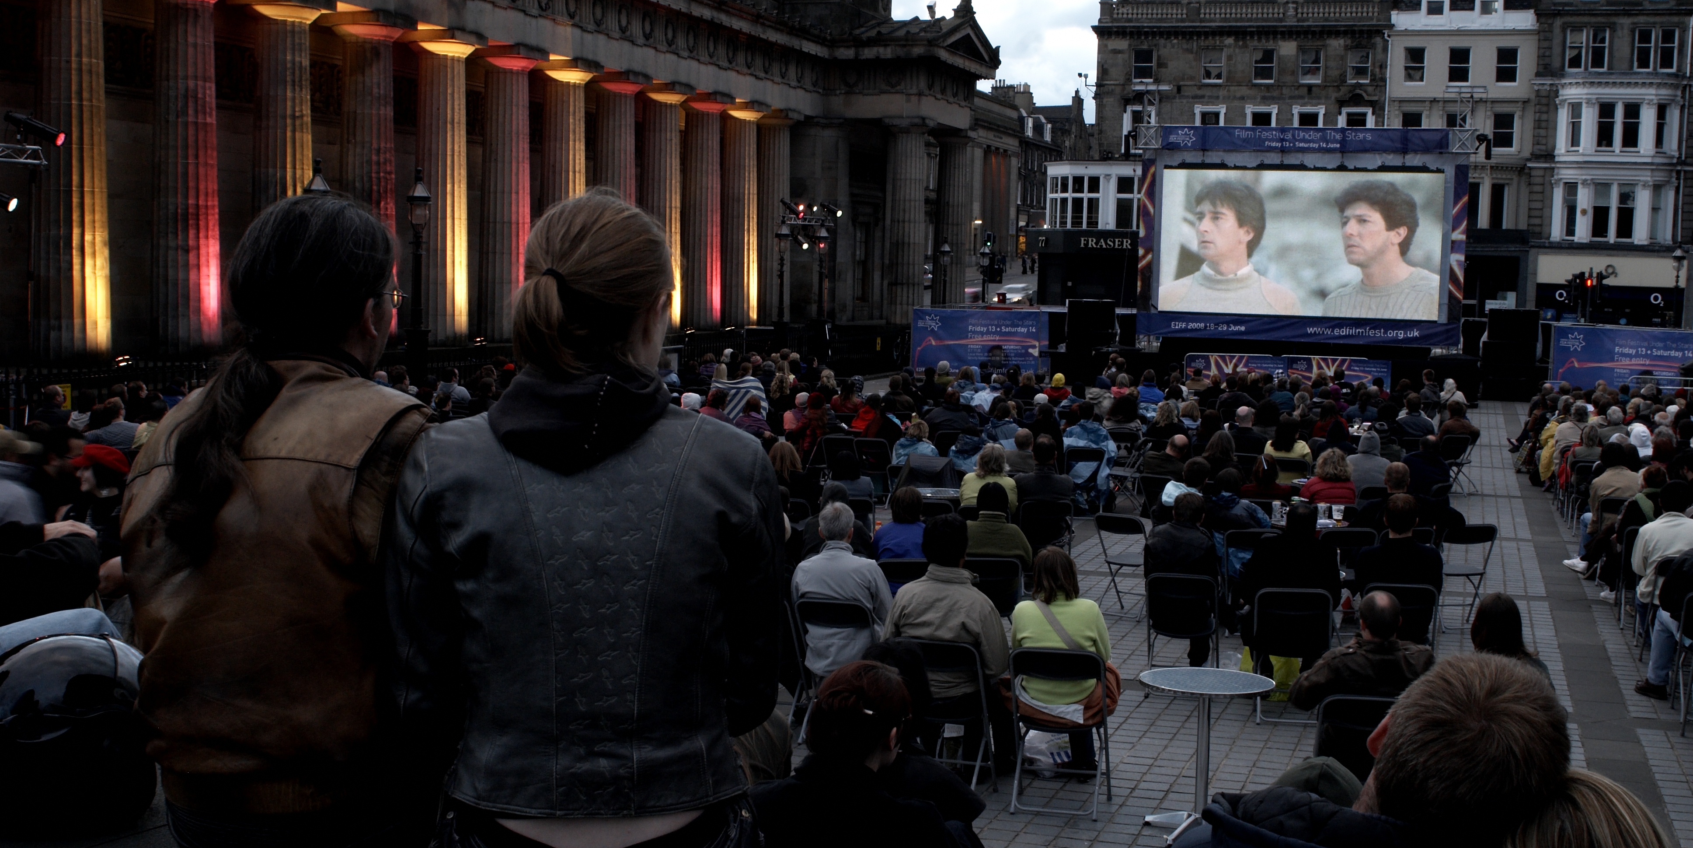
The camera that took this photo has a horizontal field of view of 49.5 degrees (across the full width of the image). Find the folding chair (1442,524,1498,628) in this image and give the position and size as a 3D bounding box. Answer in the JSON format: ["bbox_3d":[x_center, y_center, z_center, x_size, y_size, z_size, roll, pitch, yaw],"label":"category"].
[{"bbox_3d":[4.660,1.151,14.035,0.460,0.790,0.460,1,4,-12],"label":"folding chair"}]

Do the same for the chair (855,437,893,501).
[{"bbox_3d":[0.370,0.550,21.357,0.460,0.790,0.450,3,5,25],"label":"chair"}]

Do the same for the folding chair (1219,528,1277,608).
[{"bbox_3d":[2.995,1.148,13.581,0.459,0.802,0.460,2,4,8],"label":"folding chair"}]

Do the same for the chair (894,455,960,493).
[{"bbox_3d":[0.747,0.829,17.028,0.500,0.900,0.500,2,4,10],"label":"chair"}]

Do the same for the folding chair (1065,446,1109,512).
[{"bbox_3d":[2.696,0.627,20.722,0.460,0.790,0.460,2,4,8],"label":"folding chair"}]

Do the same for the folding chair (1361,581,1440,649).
[{"bbox_3d":[3.334,1.324,11.138,0.460,0.790,0.460,2,4,12],"label":"folding chair"}]

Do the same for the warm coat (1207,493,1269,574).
[{"bbox_3d":[2.913,0.796,13.686,0.500,0.640,0.380,2,4,10],"label":"warm coat"}]

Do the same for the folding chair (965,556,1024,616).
[{"bbox_3d":[0.907,1.209,11.888,0.460,0.790,0.460,2,4,9],"label":"folding chair"}]

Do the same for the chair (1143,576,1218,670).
[{"bbox_3d":[2.132,1.319,11.741,0.460,0.790,0.450,2,4,8],"label":"chair"}]

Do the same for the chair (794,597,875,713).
[{"bbox_3d":[0.006,1.346,10.117,0.460,0.790,0.450,3,4,19],"label":"chair"}]

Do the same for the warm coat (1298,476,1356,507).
[{"bbox_3d":[4.056,0.734,15.521,0.520,0.600,0.380,3,4,14],"label":"warm coat"}]

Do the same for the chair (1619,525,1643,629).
[{"bbox_3d":[6.249,1.175,14.264,0.460,0.790,0.460,3,4,21],"label":"chair"}]

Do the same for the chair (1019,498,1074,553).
[{"bbox_3d":[1.661,1.009,15.321,0.459,0.802,0.460,2,4,4],"label":"chair"}]

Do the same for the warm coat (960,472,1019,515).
[{"bbox_3d":[1.153,0.696,14.884,0.500,0.629,0.400,2,4,7],"label":"warm coat"}]

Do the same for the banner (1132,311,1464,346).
[{"bbox_3d":[11.539,-2.402,46.938,8.040,0.640,0.100,2,4,11],"label":"banner"}]

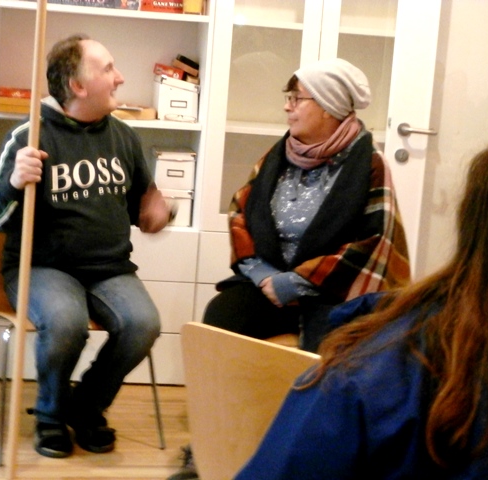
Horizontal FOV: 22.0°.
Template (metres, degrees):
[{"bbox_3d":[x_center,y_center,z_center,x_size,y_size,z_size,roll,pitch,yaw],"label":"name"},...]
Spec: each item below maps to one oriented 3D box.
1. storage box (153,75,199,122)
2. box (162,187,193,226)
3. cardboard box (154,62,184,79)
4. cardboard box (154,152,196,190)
[{"bbox_3d":[-0.277,-0.575,5.152,0.162,0.164,0.258,3,10,-8],"label":"storage box"},{"bbox_3d":[-0.300,-0.151,5.174,0.157,0.147,0.255,3,10,-8],"label":"box"},{"bbox_3d":[-0.306,-0.682,5.089,0.116,0.037,0.120,15,8,-9],"label":"cardboard box"},{"bbox_3d":[-0.290,-0.295,5.149,0.157,0.147,0.255,3,10,-8],"label":"cardboard box"}]

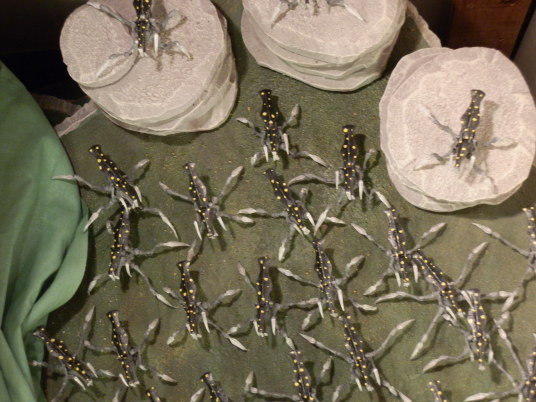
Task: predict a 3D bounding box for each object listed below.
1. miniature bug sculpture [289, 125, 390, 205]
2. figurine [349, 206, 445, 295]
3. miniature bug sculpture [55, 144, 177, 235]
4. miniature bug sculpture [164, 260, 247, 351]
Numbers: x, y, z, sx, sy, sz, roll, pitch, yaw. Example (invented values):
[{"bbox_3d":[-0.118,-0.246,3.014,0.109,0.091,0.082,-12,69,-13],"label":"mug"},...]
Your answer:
[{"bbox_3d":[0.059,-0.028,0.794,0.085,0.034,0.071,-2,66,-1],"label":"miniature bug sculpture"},{"bbox_3d":[0.112,0.037,0.765,0.081,0.034,0.066,-10,66,-5],"label":"figurine"},{"bbox_3d":[-0.122,-0.003,0.783,0.080,0.034,0.110,-34,70,-14],"label":"miniature bug sculpture"},{"bbox_3d":[-0.051,0.085,0.744,0.065,0.034,0.075,-11,66,-5],"label":"miniature bug sculpture"}]

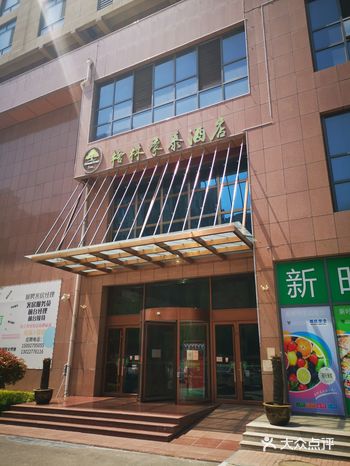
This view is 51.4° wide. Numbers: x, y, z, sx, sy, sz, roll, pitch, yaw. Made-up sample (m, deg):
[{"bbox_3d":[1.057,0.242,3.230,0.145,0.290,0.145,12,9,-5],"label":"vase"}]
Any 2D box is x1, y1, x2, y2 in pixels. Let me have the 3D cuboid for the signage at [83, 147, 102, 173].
[{"bbox_3d":[-3.437,-3.044,15.101,1.061,1.238,0.125,-9,-21,25],"label":"signage"}]

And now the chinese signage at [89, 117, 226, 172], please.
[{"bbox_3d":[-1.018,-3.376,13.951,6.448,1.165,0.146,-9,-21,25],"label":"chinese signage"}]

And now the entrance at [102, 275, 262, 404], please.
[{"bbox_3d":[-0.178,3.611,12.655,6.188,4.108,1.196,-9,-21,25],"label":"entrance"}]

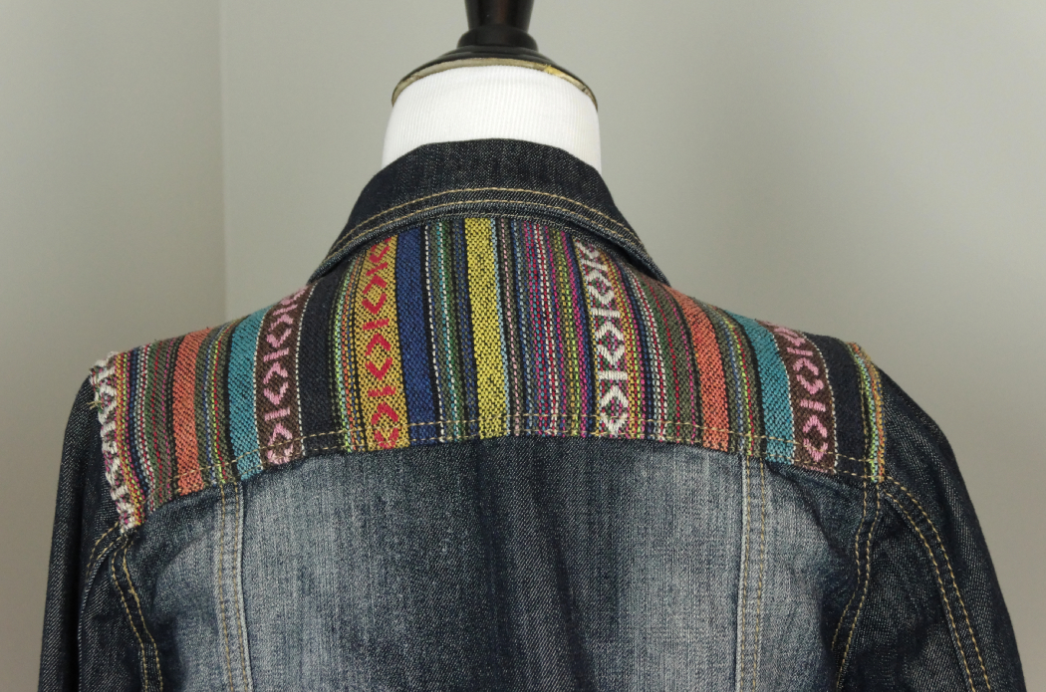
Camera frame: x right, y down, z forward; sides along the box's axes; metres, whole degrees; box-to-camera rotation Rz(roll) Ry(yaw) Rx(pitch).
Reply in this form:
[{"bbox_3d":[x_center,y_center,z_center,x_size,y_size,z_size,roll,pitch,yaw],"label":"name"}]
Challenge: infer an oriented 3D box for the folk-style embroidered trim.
[{"bbox_3d":[-0.017,0.006,1.165,0.395,0.162,0.125,-1,6,-3],"label":"folk-style embroidered trim"}]

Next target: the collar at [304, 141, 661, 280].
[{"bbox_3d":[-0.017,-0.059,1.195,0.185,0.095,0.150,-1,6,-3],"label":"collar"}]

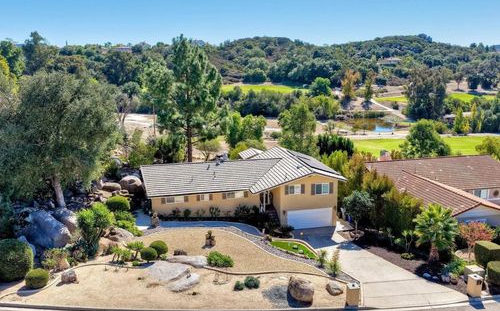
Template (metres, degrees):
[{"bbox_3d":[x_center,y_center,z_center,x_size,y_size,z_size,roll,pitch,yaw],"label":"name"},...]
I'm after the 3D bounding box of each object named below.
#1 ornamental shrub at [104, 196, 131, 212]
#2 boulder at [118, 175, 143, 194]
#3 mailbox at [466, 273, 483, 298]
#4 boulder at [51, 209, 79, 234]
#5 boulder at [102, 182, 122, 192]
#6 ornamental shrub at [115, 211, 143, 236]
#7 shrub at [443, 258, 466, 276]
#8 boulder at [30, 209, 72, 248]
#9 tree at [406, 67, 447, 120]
[{"bbox_3d":[-13.250,4.810,39.100,2.200,1.300,2.000,-5,13,-19],"label":"ornamental shrub"},{"bbox_3d":[-13.400,3.300,43.600,2.500,2.000,2.200,-4,13,-17],"label":"boulder"},{"bbox_3d":[15.632,9.097,27.030,0.616,1.377,0.649,-4,13,-16],"label":"mailbox"},{"bbox_3d":[-17.801,6.285,37.300,2.600,2.000,2.300,-6,13,-26],"label":"boulder"},{"bbox_3d":[-15.200,3.450,42.700,2.000,0.900,1.300,-5,13,-20],"label":"boulder"},{"bbox_3d":[-11.503,6.438,36.800,2.500,1.700,2.000,-4,12,-18],"label":"ornamental shrub"},{"bbox_3d":[15.750,8.580,29.950,1.600,1.250,1.400,6,14,29],"label":"shrub"},{"bbox_3d":[-17.964,6.573,35.000,3.700,2.700,3.000,-7,13,-28],"label":"boulder"},{"bbox_3d":[81.815,-29.146,182.361,17.500,23.690,17.500,5,13,23],"label":"tree"}]

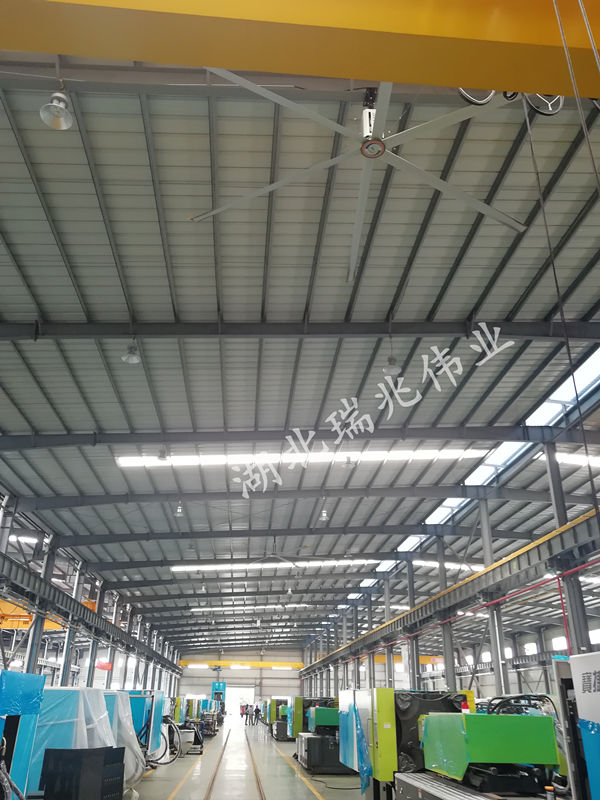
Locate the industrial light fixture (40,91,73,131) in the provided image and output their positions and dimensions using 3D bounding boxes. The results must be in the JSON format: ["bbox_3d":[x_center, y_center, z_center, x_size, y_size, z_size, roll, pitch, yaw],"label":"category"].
[{"bbox_3d":[-3.750,-4.574,9.724,0.490,0.500,0.490,3,-26,-4],"label":"industrial light fixture"}]

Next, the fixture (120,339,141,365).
[{"bbox_3d":[-4.472,-1.269,16.556,0.490,0.530,0.490,3,-26,-4],"label":"fixture"}]

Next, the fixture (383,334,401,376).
[{"bbox_3d":[2.661,-1.356,17.993,0.520,1.215,0.520,3,-26,-4],"label":"fixture"}]

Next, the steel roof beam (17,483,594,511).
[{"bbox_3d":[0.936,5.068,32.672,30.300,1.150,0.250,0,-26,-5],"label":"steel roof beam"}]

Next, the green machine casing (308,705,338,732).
[{"bbox_3d":[0.889,9.950,19.431,1.000,0.650,1.700,3,-26,-4],"label":"green machine casing"}]

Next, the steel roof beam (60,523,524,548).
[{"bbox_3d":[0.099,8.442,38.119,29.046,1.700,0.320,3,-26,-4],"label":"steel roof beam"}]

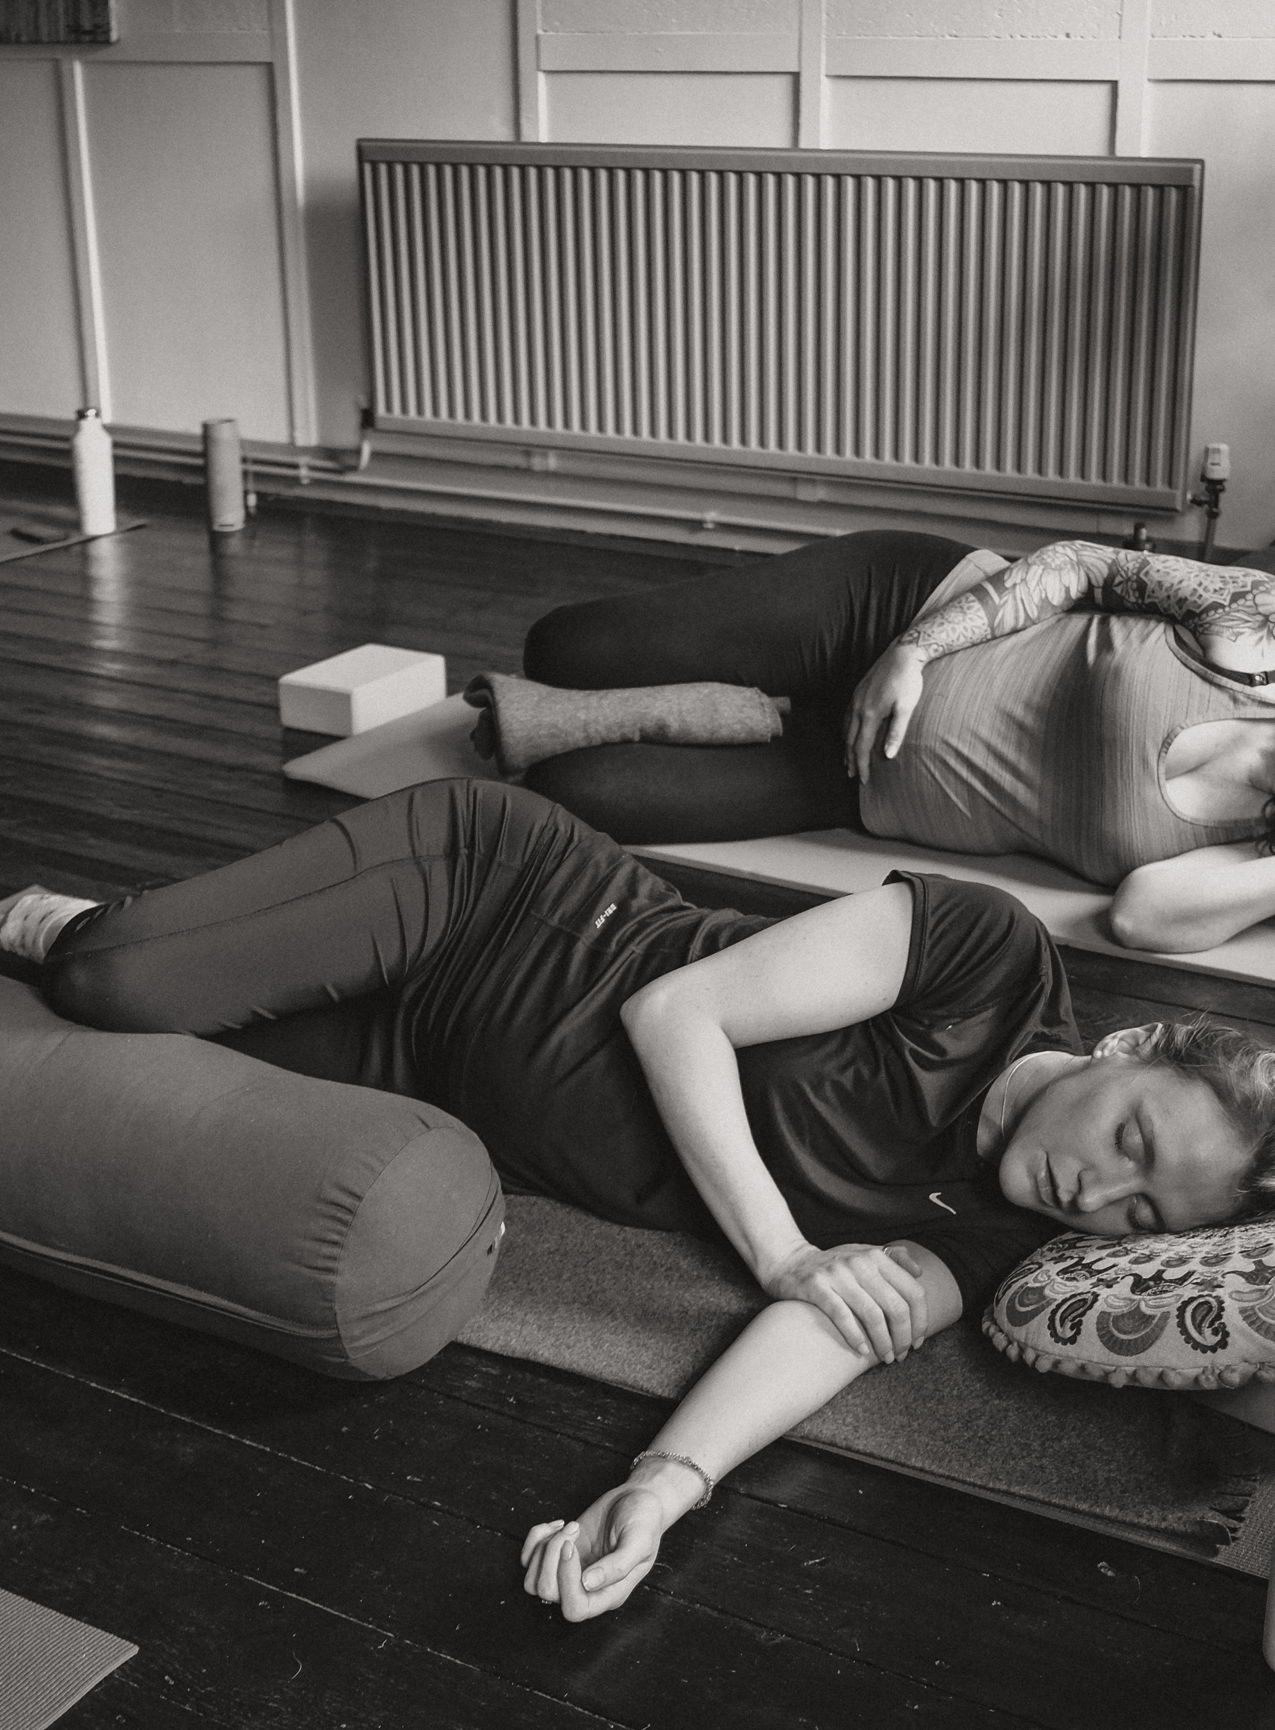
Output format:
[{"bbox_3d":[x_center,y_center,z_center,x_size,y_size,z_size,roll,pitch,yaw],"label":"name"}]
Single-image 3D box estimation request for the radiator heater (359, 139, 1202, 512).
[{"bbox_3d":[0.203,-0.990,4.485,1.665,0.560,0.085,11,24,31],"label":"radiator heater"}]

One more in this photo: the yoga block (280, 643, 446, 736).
[{"bbox_3d":[-0.410,-0.262,3.778,0.138,0.071,0.230,11,23,30],"label":"yoga block"}]

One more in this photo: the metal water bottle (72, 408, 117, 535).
[{"bbox_3d":[-1.073,-0.775,4.969,0.075,0.240,0.075,-1,20,0],"label":"metal water bottle"}]

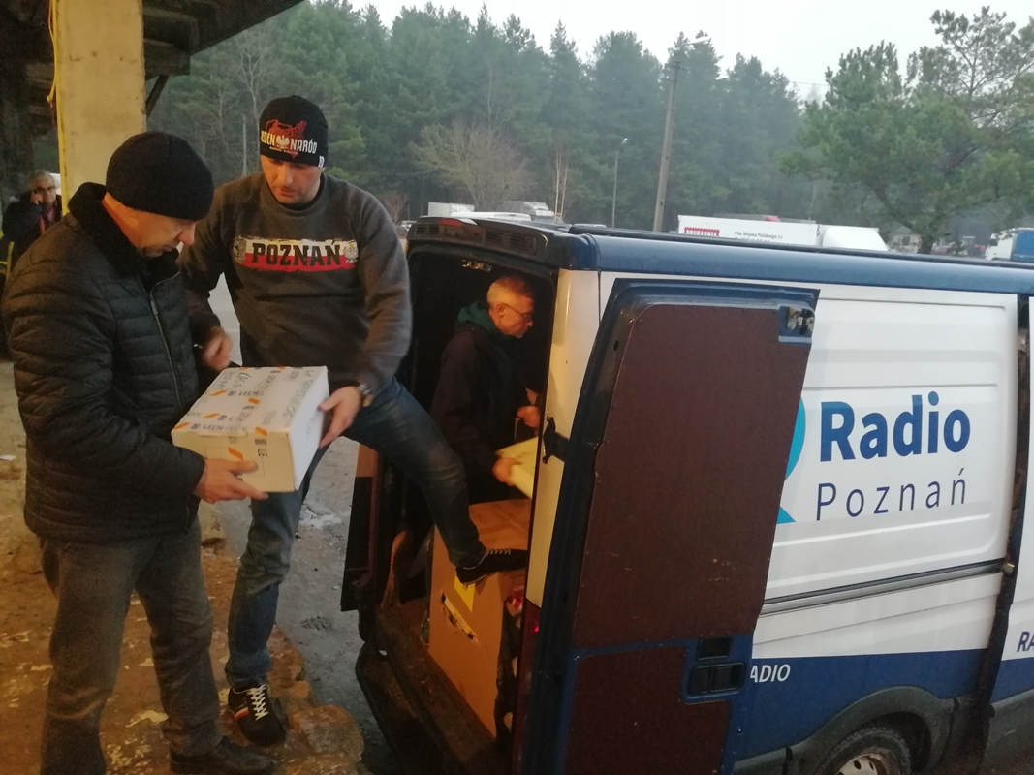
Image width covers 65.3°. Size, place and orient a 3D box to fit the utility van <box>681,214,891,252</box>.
[{"bbox_3d":[7.786,-3.477,24.973,6.600,3.150,2.150,2,10,-7],"label":"utility van"}]

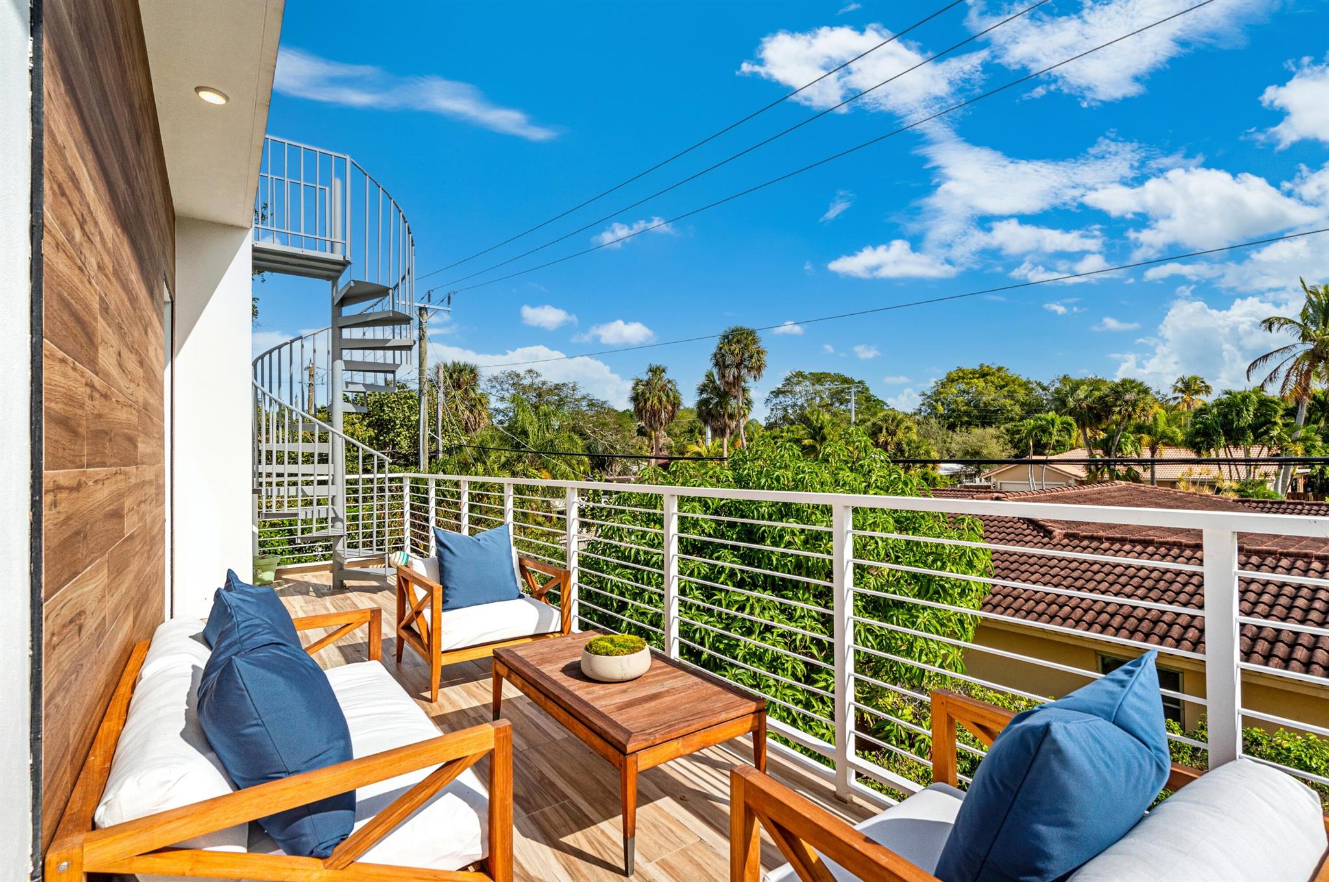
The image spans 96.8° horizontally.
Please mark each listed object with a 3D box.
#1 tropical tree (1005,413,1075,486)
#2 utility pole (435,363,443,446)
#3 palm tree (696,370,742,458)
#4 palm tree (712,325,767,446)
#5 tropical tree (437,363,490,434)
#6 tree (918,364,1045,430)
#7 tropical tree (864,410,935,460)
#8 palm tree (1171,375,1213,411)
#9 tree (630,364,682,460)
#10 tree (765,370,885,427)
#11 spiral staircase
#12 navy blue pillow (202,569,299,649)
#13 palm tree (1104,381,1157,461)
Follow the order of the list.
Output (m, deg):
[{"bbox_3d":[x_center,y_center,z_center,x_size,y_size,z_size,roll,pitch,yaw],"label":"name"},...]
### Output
[{"bbox_3d":[23.026,1.800,35.910,3.630,7.150,3.000,-2,-2,33],"label":"tropical tree"},{"bbox_3d":[-10.291,0.819,26.988,0.250,8.860,0.250,0,-2,0],"label":"utility pole"},{"bbox_3d":[4.493,0.291,44.017,4.100,11.120,4.100,0,-2,0],"label":"palm tree"},{"bbox_3d":[5.287,-1.177,42.068,4.000,13.910,4.000,0,-2,0],"label":"palm tree"},{"bbox_3d":[-11.848,0.550,34.867,3.030,10.600,3.030,0,-2,-19],"label":"tropical tree"},{"bbox_3d":[32.369,-0.988,59.828,11.330,13.670,11.500,-2,-2,28],"label":"tree"},{"bbox_3d":[13.438,1.850,33.956,4.100,7.290,4.100,0,-2,0],"label":"tropical tree"},{"bbox_3d":[51.822,-0.045,58.038,4.400,12.780,4.400,0,-2,0],"label":"palm tree"},{"bbox_3d":[-0.478,0.456,36.867,3.260,10.560,3.260,-1,-1,-1],"label":"tree"},{"bbox_3d":[17.338,-0.753,63.826,12.720,13.830,12.000,-1,-1,15],"label":"tree"},{"bbox_3d":[-3.211,-0.568,5.824,1.420,4.020,1.420,0,-2,-37],"label":"spiral staircase"},{"bbox_3d":[-1.393,0.668,2.004,0.210,0.450,0.450,-23,10,-29],"label":"navy blue pillow"},{"bbox_3d":[29.249,0.700,36.884,2.710,9.220,2.710,-2,-2,38],"label":"palm tree"}]

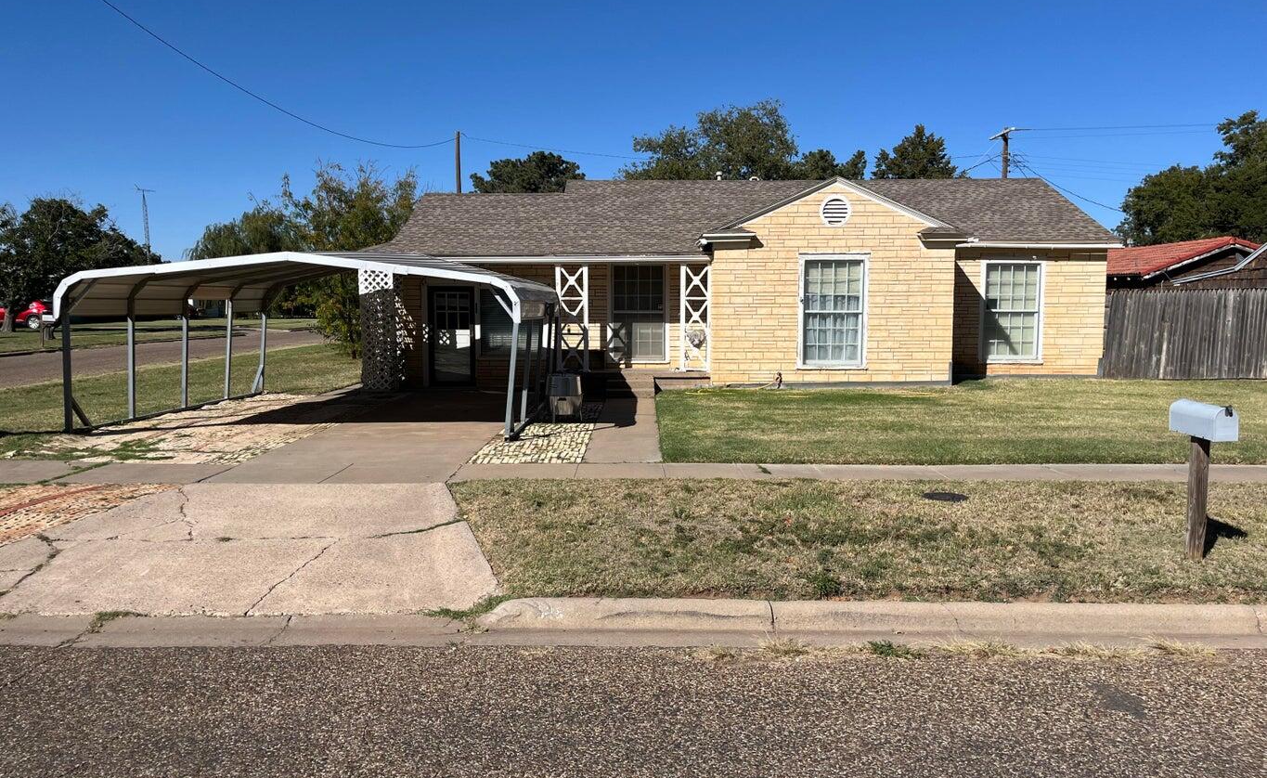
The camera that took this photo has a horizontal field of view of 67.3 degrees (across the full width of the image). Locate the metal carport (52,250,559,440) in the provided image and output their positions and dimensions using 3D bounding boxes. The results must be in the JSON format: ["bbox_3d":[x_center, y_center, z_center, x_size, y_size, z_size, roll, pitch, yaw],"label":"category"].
[{"bbox_3d":[-4.332,-0.817,15.111,5.876,2.337,6.250,0,5,1],"label":"metal carport"}]

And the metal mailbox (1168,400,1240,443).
[{"bbox_3d":[3.835,0.211,6.413,0.170,0.223,0.500,0,5,0],"label":"metal mailbox"}]

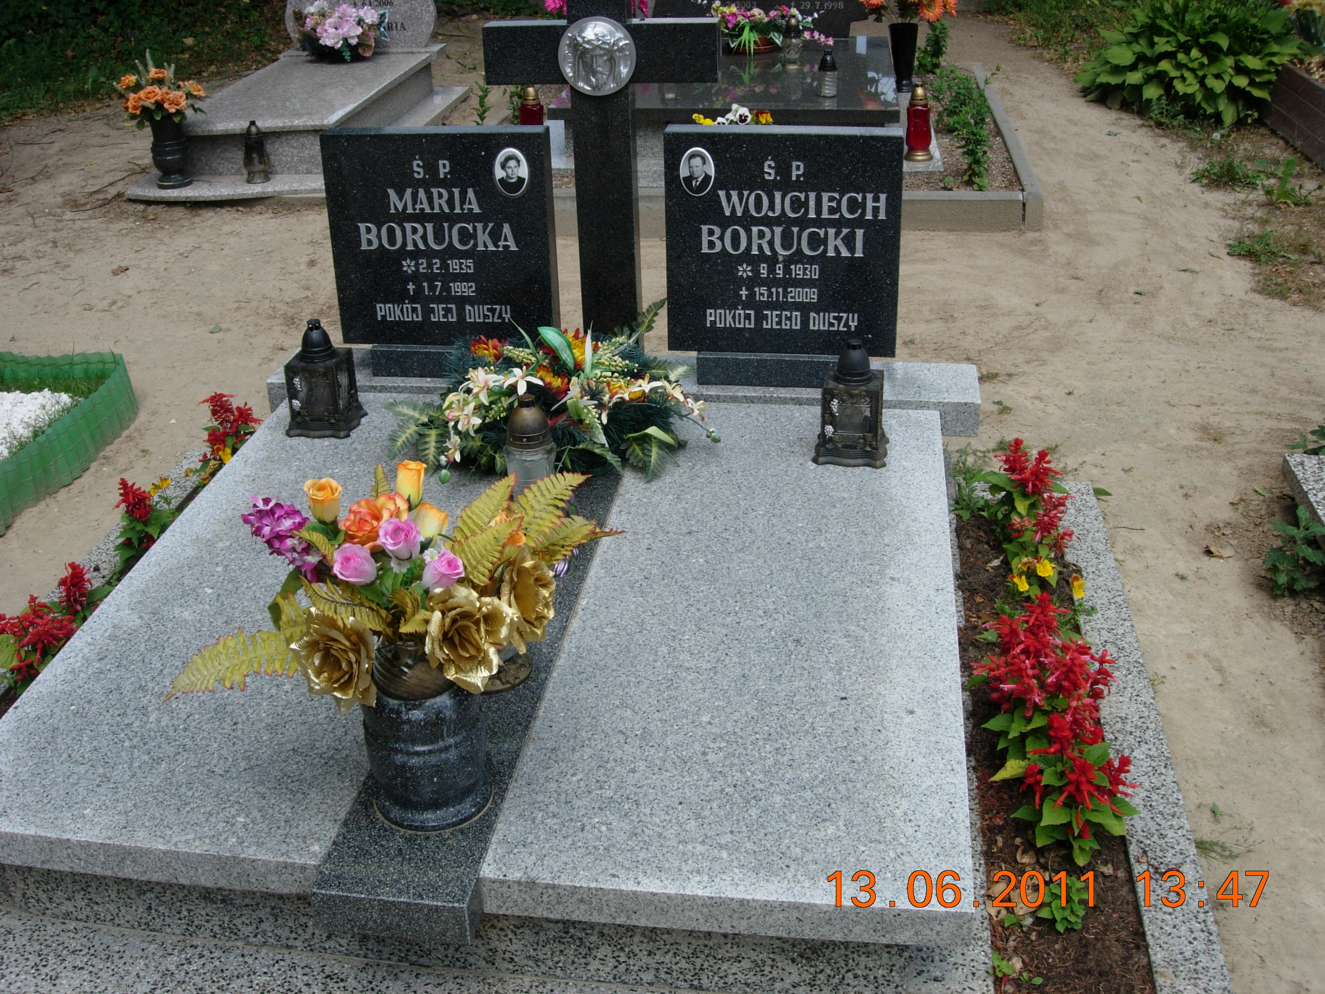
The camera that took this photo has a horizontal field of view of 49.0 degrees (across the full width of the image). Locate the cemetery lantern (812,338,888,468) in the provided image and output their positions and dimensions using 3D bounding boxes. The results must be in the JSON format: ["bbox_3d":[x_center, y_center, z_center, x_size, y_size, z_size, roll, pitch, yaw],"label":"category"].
[{"bbox_3d":[0.390,-0.202,2.970,0.148,0.240,0.142,2,27,8],"label":"cemetery lantern"}]

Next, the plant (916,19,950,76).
[{"bbox_3d":[1.461,-2.423,7.841,0.176,0.303,0.176,2,27,8],"label":"plant"}]

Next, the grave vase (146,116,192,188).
[{"bbox_3d":[-2.035,-1.438,6.015,0.183,0.309,0.183,2,27,8],"label":"grave vase"}]

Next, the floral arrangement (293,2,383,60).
[{"bbox_3d":[-1.687,-2.430,7.619,0.448,0.272,0.282,2,27,8],"label":"floral arrangement"}]

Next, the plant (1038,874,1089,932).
[{"bbox_3d":[0.588,0.584,2.127,0.073,0.053,0.073,2,27,8],"label":"plant"}]

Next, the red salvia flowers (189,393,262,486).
[{"bbox_3d":[-0.989,-0.092,3.266,0.202,0.252,0.239,2,27,8],"label":"red salvia flowers"}]

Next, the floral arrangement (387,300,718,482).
[{"bbox_3d":[-0.225,-0.250,3.082,0.668,0.254,0.419,2,27,8],"label":"floral arrangement"}]

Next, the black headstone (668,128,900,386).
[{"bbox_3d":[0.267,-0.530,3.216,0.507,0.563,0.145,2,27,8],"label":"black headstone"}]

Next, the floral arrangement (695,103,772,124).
[{"bbox_3d":[0.266,-1.337,5.484,0.328,0.252,0.277,2,27,8],"label":"floral arrangement"}]

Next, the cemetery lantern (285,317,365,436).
[{"bbox_3d":[-0.739,-0.270,3.157,0.136,0.252,0.136,2,27,8],"label":"cemetery lantern"}]

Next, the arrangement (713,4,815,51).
[{"bbox_3d":[0.487,-2.292,7.062,0.480,0.225,0.304,2,27,8],"label":"arrangement"}]

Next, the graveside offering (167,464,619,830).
[{"bbox_3d":[-0.371,0.171,1.920,0.630,0.517,0.428,2,27,8],"label":"graveside offering"}]

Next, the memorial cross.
[{"bbox_3d":[-0.121,-0.710,3.137,0.500,0.983,0.073,2,27,8],"label":"memorial cross"}]

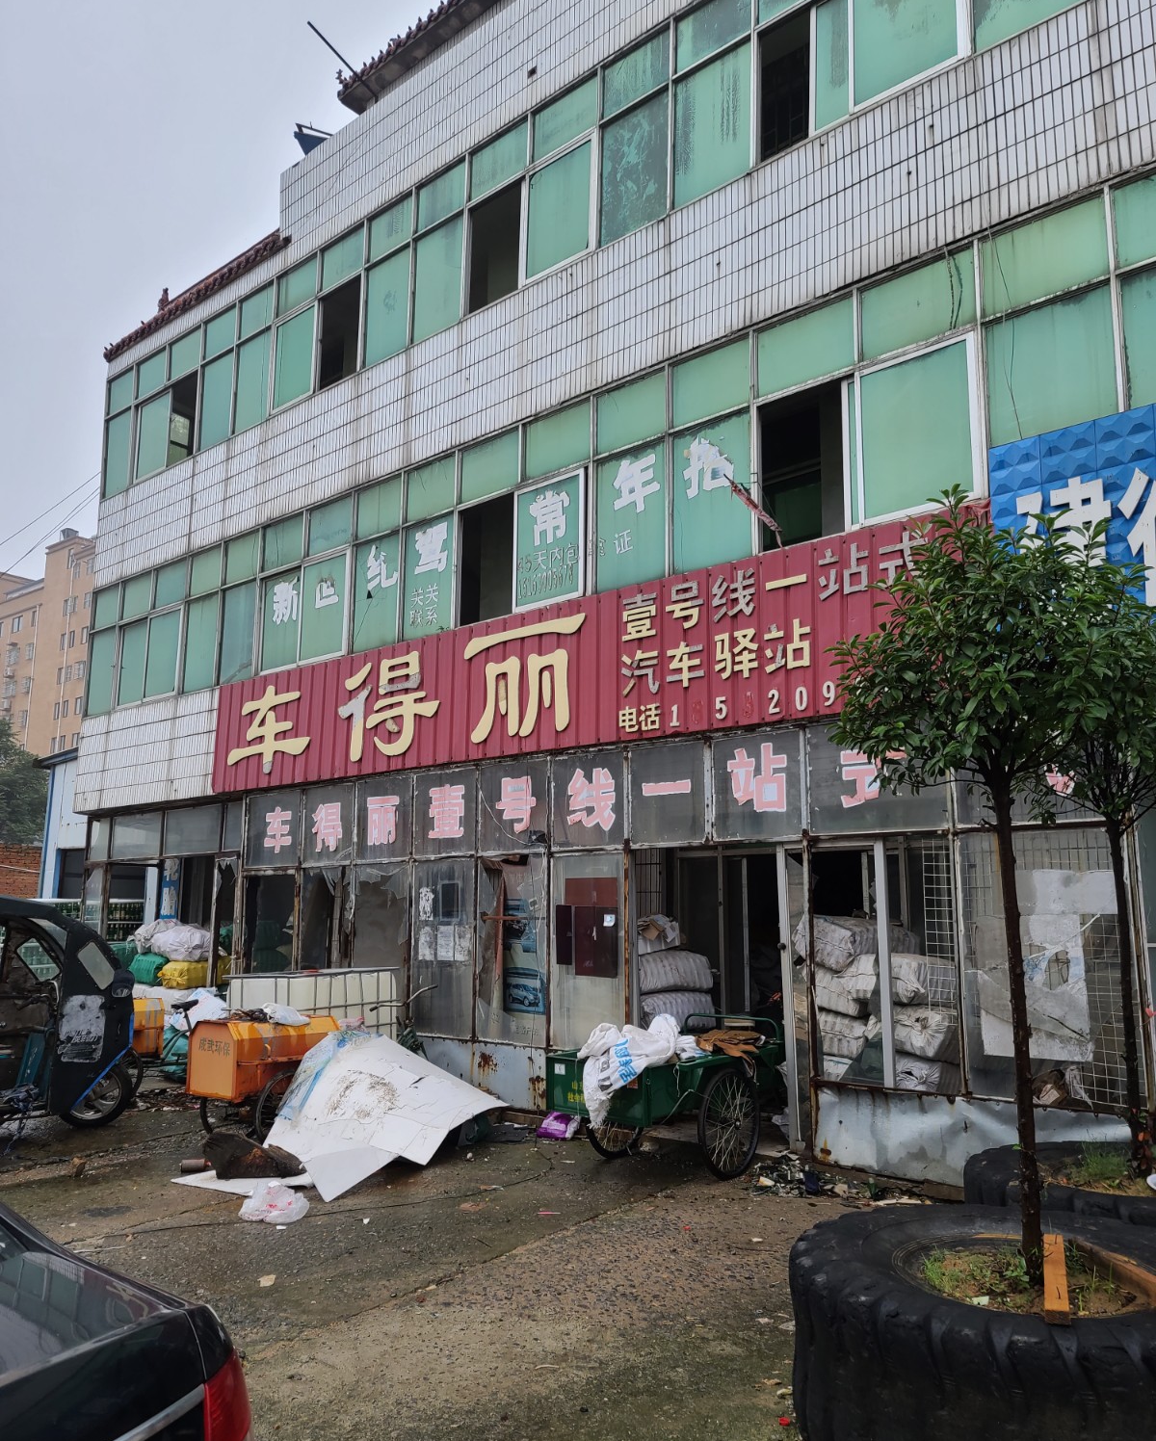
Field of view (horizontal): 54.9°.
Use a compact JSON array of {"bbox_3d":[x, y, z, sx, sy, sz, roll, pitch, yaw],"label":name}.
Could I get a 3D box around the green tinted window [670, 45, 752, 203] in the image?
[{"bbox_3d":[1.057,-4.680,8.789,0.714,1.075,0.090,-9,-13,40],"label":"green tinted window"}]

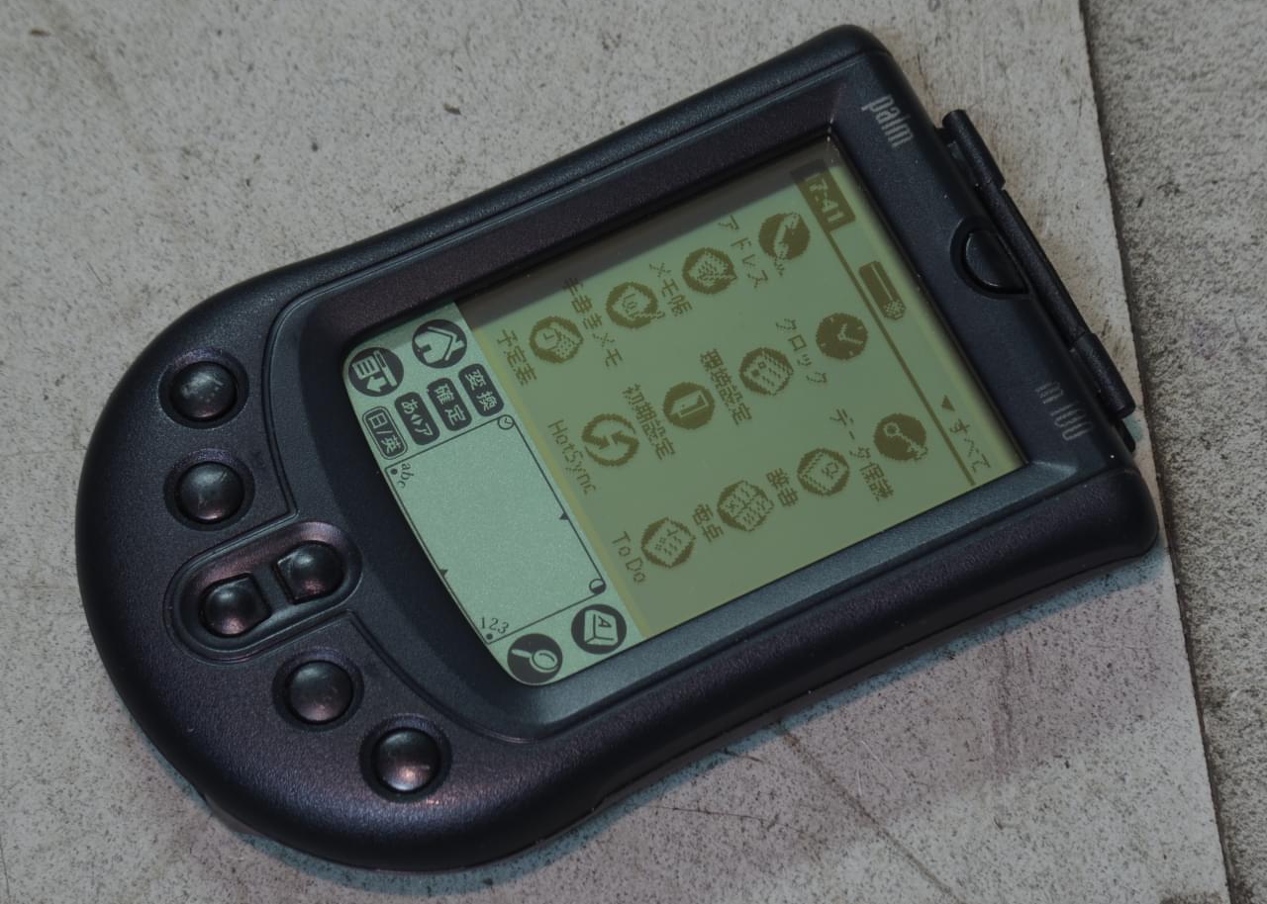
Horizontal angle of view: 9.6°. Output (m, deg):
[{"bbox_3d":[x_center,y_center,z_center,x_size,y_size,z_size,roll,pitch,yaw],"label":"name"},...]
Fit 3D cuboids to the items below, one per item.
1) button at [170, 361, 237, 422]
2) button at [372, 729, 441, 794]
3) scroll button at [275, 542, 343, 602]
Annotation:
[{"bbox_3d":[-0.049,-0.007,0.864,0.008,0.003,0.008,0,63,-1],"label":"button"},{"bbox_3d":[-0.025,0.034,0.843,0.008,0.003,0.008,0,63,-1],"label":"button"},{"bbox_3d":[-0.037,0.014,0.853,0.008,0.003,0.007,-24,65,-13],"label":"scroll button"}]

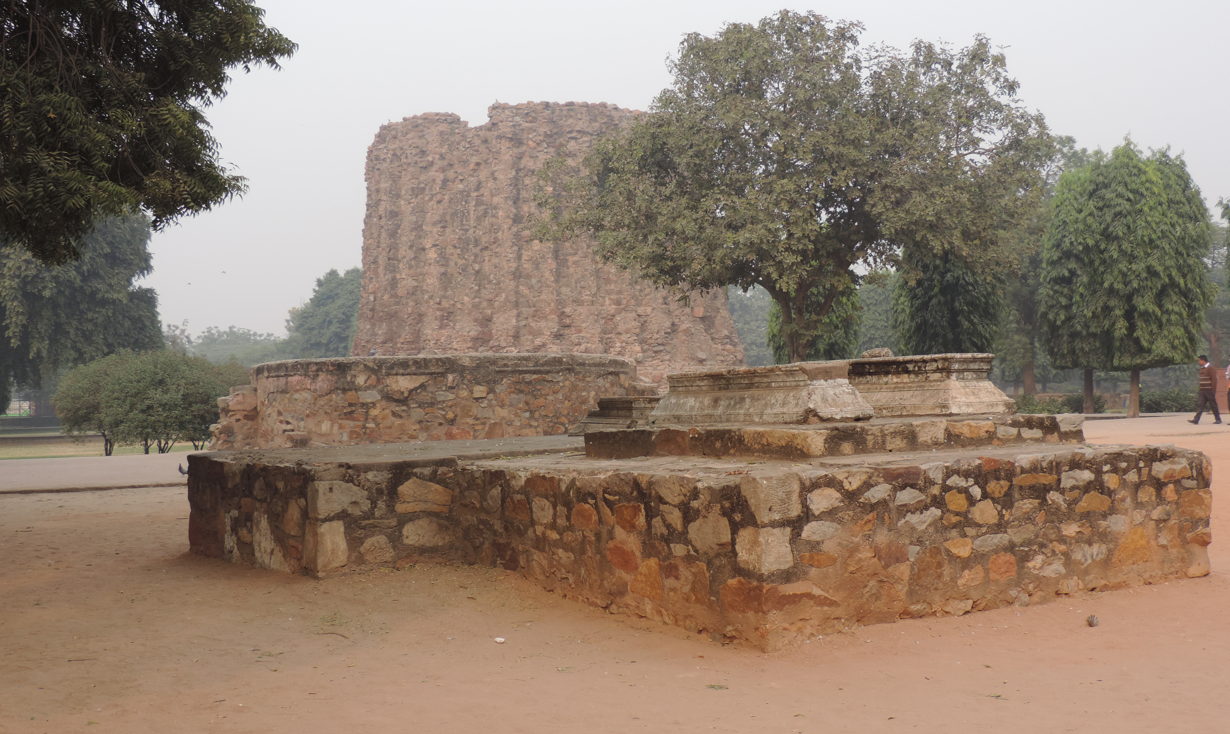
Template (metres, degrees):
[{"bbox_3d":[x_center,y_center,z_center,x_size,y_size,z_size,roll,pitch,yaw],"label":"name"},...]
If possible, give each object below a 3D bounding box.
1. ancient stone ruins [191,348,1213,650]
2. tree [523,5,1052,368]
[{"bbox_3d":[-0.276,0.680,11.770,5.400,1.660,8.100,0,0,-35],"label":"ancient stone ruins"},{"bbox_3d":[3.650,-3.000,29.000,10.600,8.700,9.600,0,0,0],"label":"tree"}]

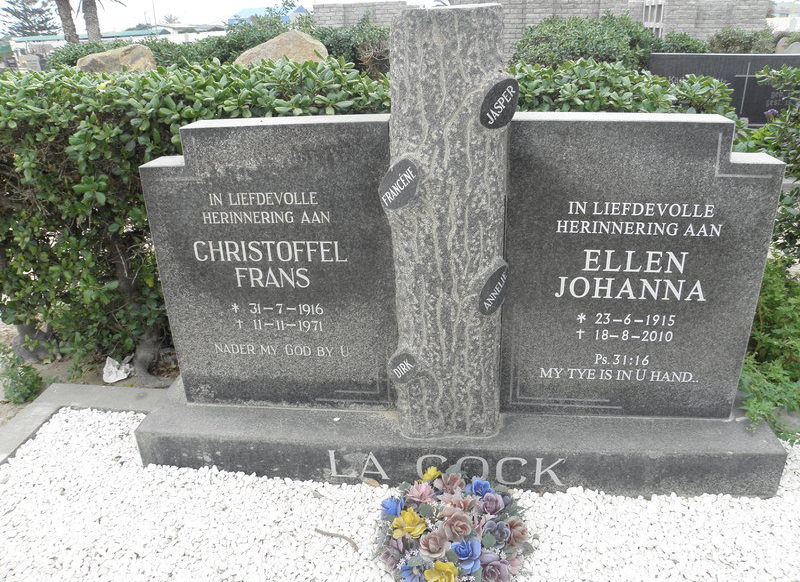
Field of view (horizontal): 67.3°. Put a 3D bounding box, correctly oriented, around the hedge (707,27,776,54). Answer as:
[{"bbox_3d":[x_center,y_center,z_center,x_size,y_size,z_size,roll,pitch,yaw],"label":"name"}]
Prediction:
[{"bbox_3d":[5.563,-3.829,9.926,1.100,0.950,0.800,1,24,8],"label":"hedge"}]

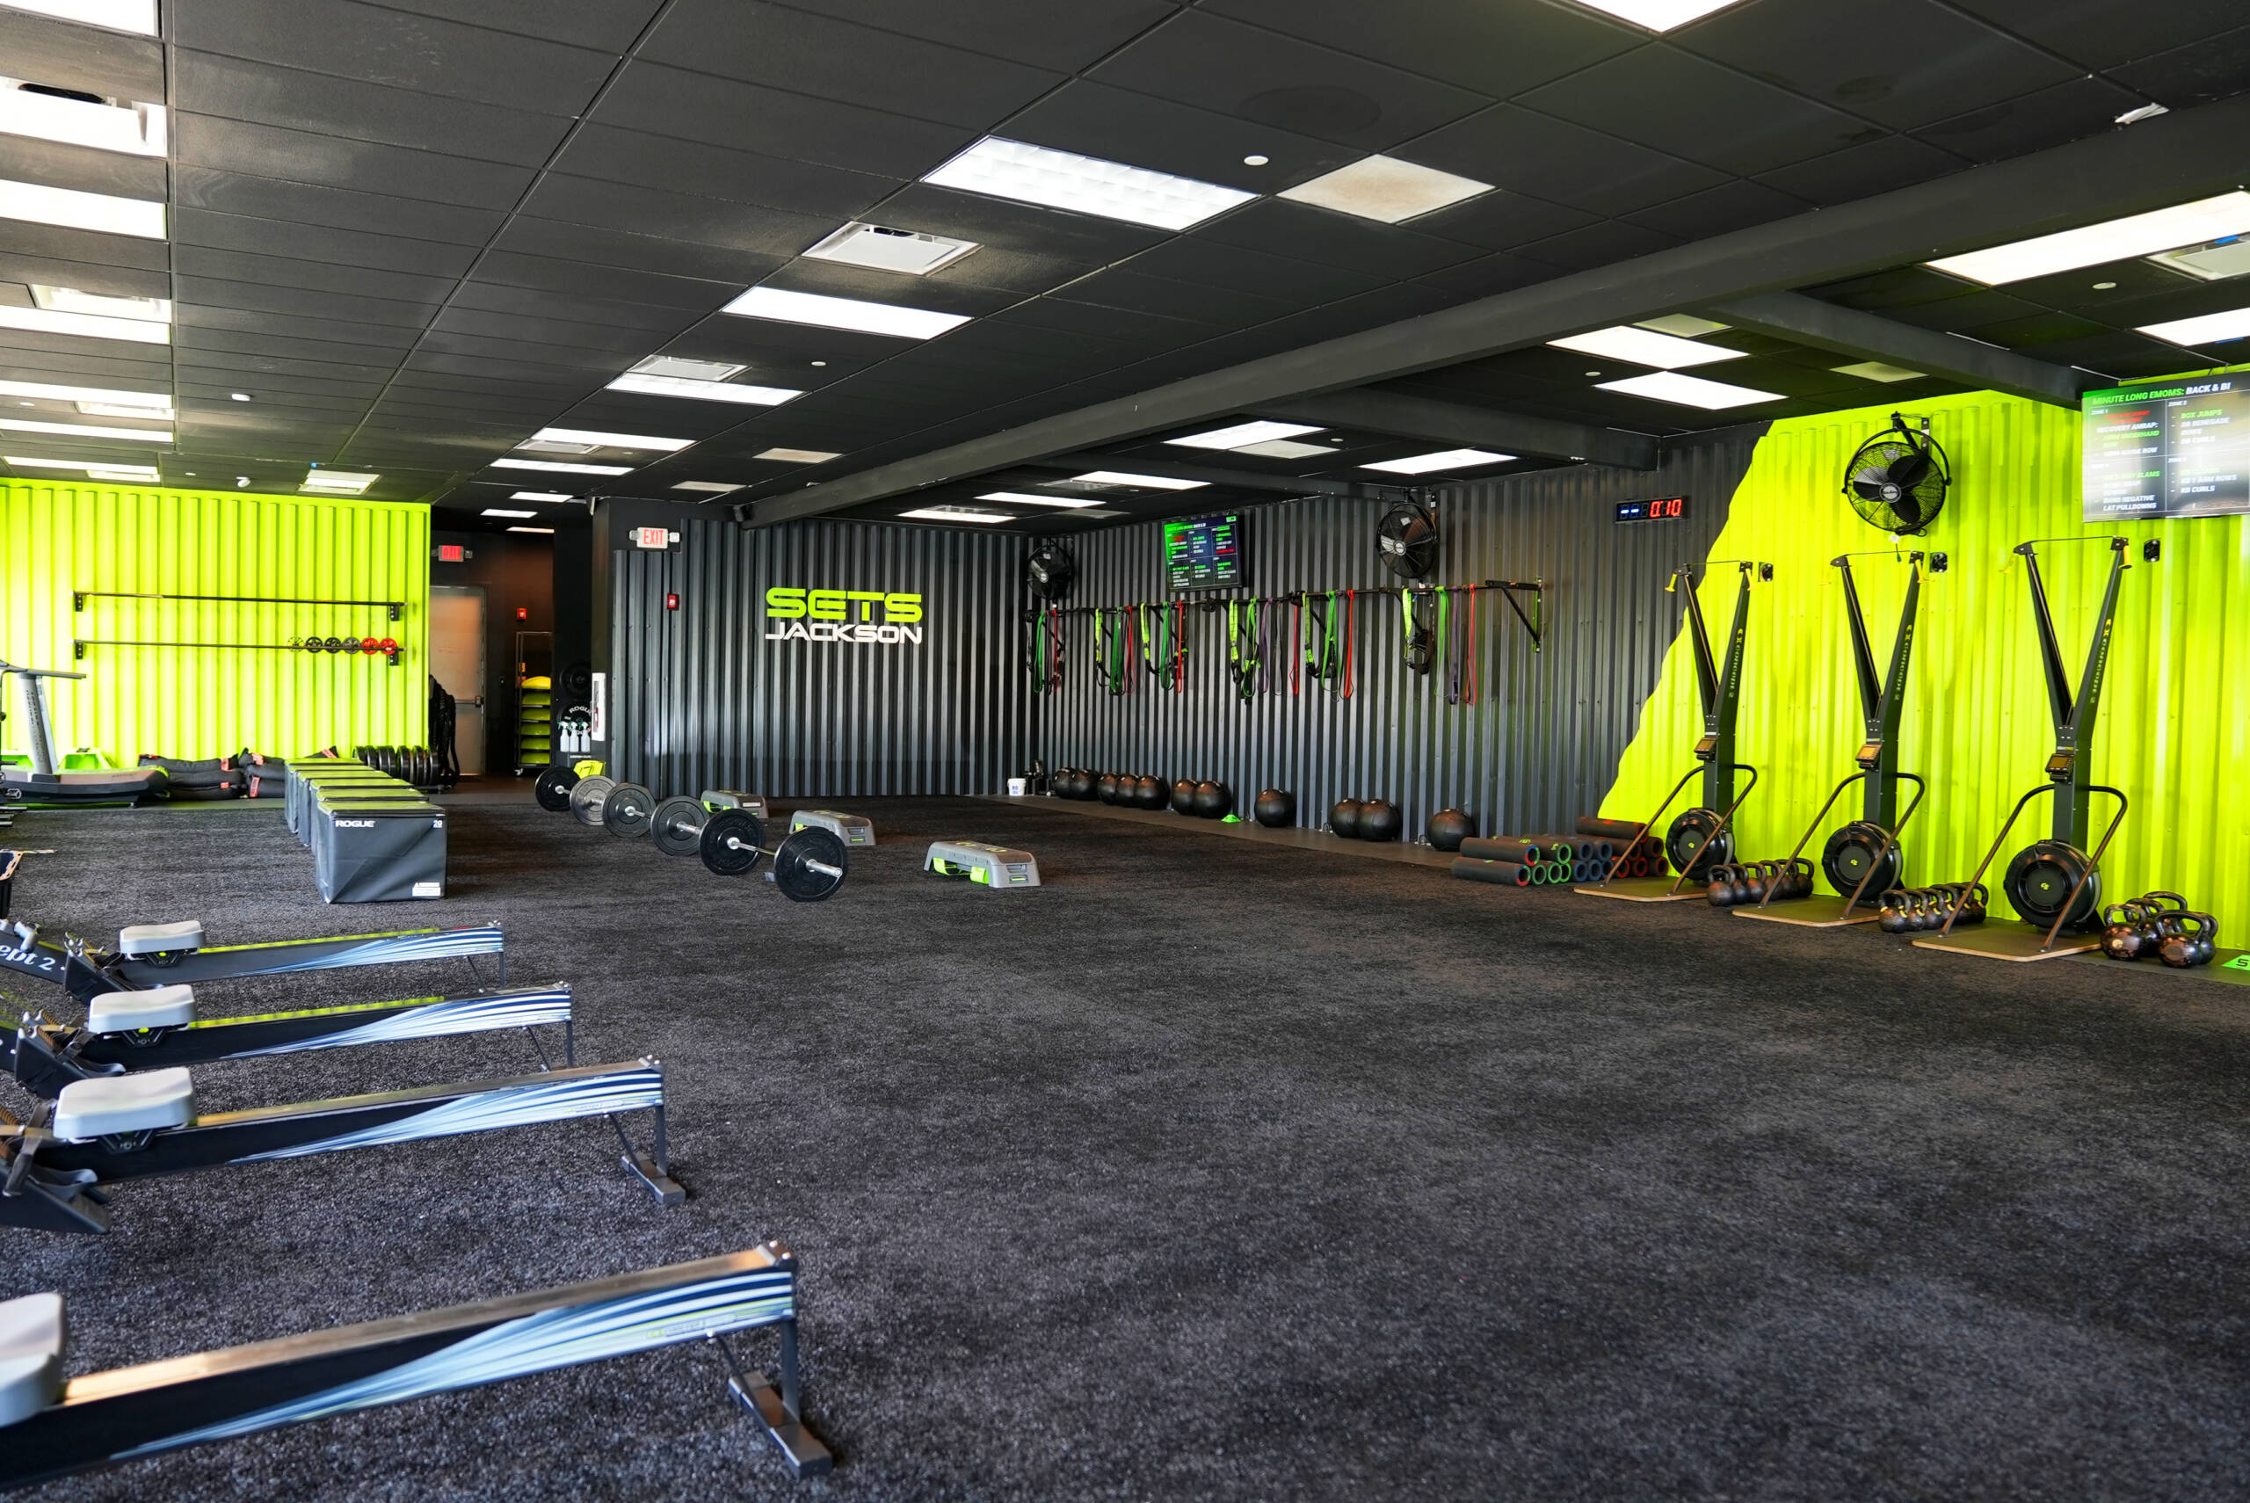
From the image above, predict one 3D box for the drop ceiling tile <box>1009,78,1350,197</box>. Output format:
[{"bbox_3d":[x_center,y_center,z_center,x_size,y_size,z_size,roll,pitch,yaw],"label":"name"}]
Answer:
[{"bbox_3d":[0.215,-2.084,5.121,1.200,0.020,0.600,-1,3,-32],"label":"drop ceiling tile"}]

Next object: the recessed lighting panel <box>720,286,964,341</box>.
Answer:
[{"bbox_3d":[-1.420,-2.270,7.742,1.219,0.060,0.610,-1,3,-33],"label":"recessed lighting panel"}]

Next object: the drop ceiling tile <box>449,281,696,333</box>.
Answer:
[{"bbox_3d":[-2.735,-2.234,7.556,1.200,0.025,0.600,-1,3,-32],"label":"drop ceiling tile"}]

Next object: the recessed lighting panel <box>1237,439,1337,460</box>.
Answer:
[{"bbox_3d":[1.229,-2.332,11.514,0.620,0.050,0.600,-1,3,-32],"label":"recessed lighting panel"}]

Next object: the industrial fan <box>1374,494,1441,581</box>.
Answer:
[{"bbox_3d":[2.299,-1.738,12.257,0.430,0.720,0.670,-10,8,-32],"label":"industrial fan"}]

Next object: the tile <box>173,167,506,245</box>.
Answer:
[{"bbox_3d":[-3.061,-2.129,5.875,1.200,0.025,0.600,-1,3,-32],"label":"tile"}]

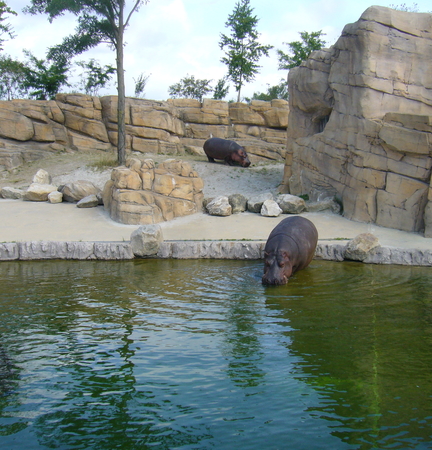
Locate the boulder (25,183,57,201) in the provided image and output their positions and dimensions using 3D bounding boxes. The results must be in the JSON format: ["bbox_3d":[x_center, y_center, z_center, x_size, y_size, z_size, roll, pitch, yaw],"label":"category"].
[{"bbox_3d":[-7.494,-1.420,26.015,1.350,0.719,1.229,-2,9,-16],"label":"boulder"}]

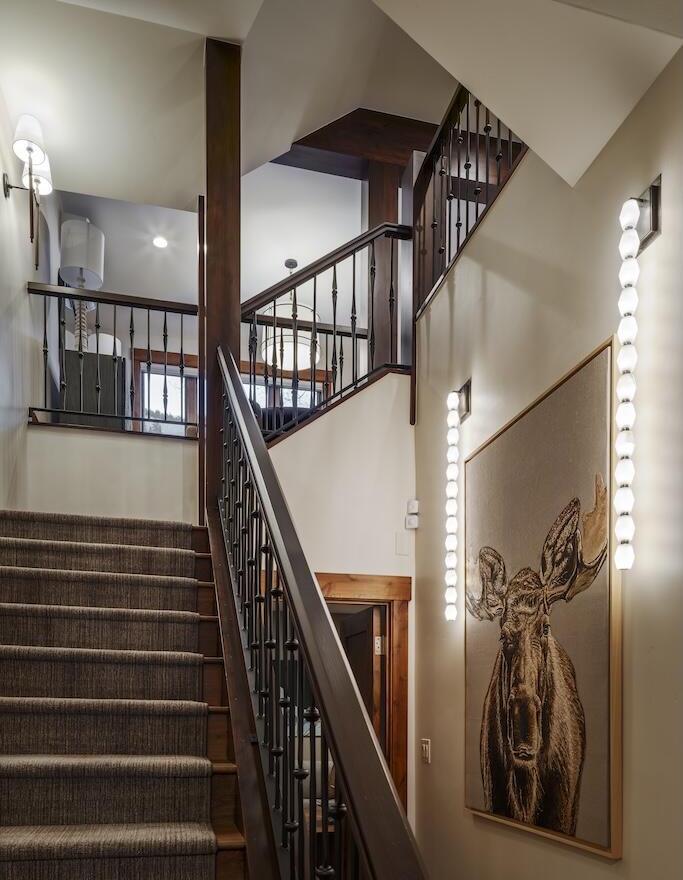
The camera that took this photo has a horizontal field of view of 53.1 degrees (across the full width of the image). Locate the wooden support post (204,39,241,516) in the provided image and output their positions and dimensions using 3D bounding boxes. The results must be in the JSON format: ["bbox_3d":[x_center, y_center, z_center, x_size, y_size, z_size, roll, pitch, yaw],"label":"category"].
[{"bbox_3d":[-0.674,-0.910,3.857,0.178,2.600,0.178,0,0,-14],"label":"wooden support post"}]

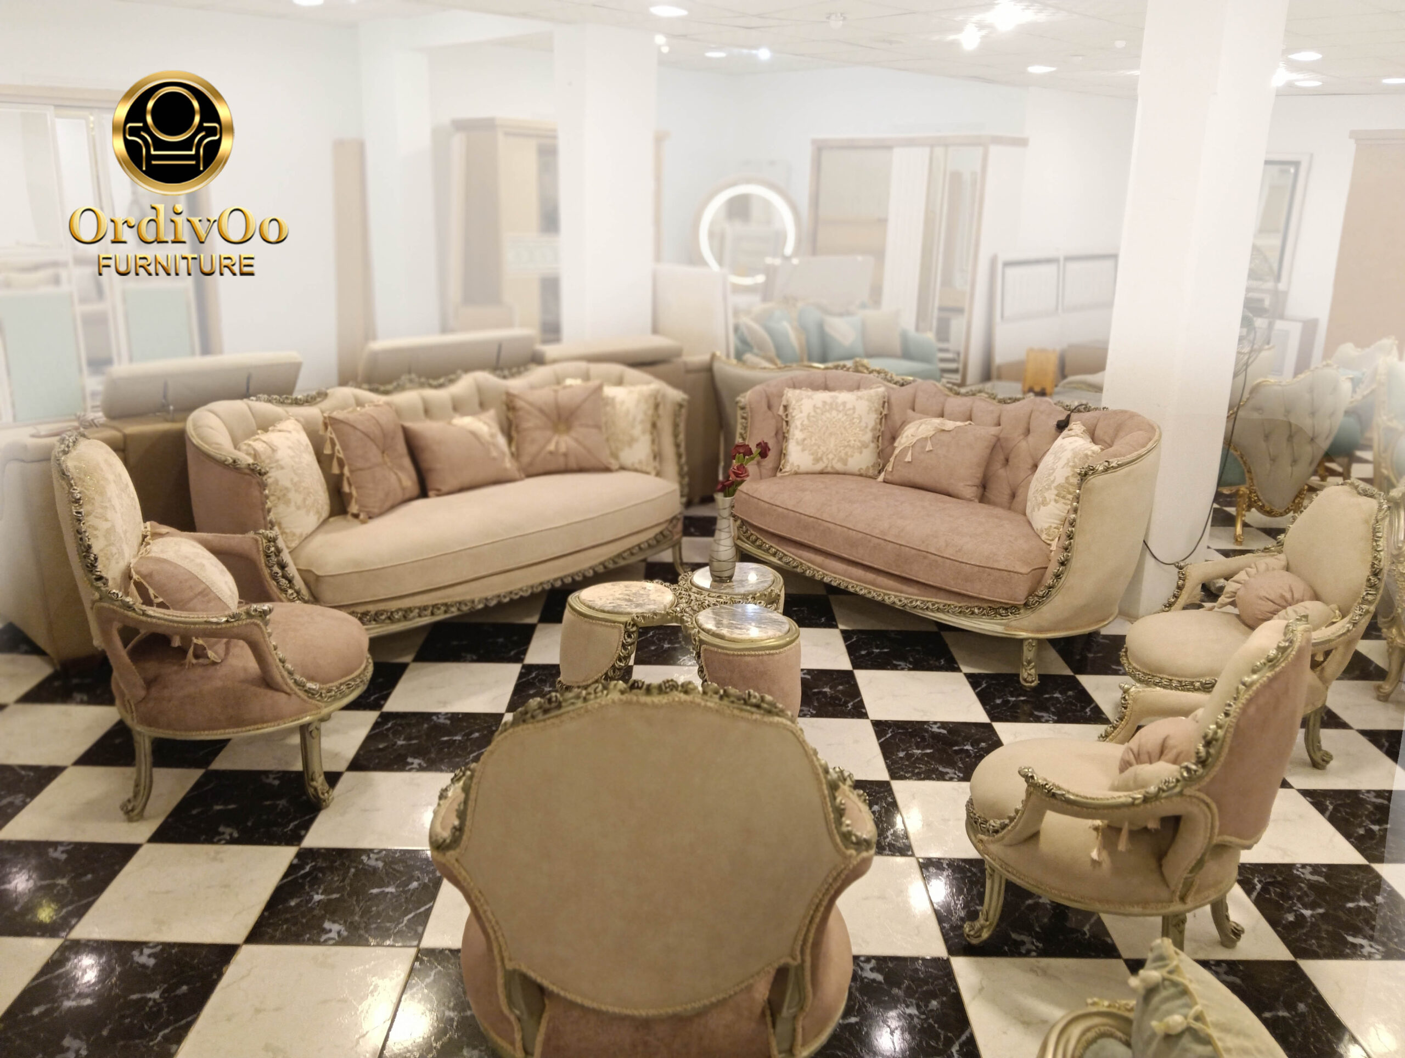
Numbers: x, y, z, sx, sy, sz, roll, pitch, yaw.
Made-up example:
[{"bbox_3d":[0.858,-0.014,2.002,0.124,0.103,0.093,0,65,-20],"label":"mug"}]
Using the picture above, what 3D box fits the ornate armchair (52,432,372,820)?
[{"bbox_3d":[-1.360,0.227,3.150,0.779,1.033,0.718,-4,17,-18],"label":"ornate armchair"}]

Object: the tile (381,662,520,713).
[{"bbox_3d":[-0.849,0.547,3.772,0.400,0.010,0.390,1,17,-1],"label":"tile"}]

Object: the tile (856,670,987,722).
[{"bbox_3d":[0.772,0.597,3.919,0.410,0.010,0.410,1,16,-1],"label":"tile"}]

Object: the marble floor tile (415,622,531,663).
[{"bbox_3d":[-0.851,0.432,4.140,0.400,0.010,0.390,1,17,-1],"label":"marble floor tile"}]

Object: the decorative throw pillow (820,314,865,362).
[{"bbox_3d":[1.164,-1.572,9.057,0.400,0.400,0.140,3,1,6],"label":"decorative throw pillow"}]

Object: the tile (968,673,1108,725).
[{"bbox_3d":[1.151,0.589,3.800,0.400,0.010,0.390,1,17,-1],"label":"tile"}]

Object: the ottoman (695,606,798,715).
[{"bbox_3d":[0.135,0.486,3.357,0.315,0.400,0.315,1,17,0],"label":"ottoman"}]

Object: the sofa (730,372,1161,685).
[{"bbox_3d":[0.961,-0.102,4.650,0.964,0.931,1.796,-13,22,-40],"label":"sofa"}]

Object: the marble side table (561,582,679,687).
[{"bbox_3d":[-0.277,0.429,3.659,0.369,0.410,0.369,1,16,-1],"label":"marble side table"}]

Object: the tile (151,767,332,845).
[{"bbox_3d":[-1.243,0.767,3.030,0.400,0.010,0.390,1,17,-1],"label":"tile"}]

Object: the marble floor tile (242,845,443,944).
[{"bbox_3d":[-0.840,0.890,2.667,0.400,0.010,0.390,1,17,-1],"label":"marble floor tile"}]

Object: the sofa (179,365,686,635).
[{"bbox_3d":[-0.968,-0.133,4.596,0.984,0.931,2.173,14,21,37],"label":"sofa"}]

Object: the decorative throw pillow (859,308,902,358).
[{"bbox_3d":[1.426,-1.562,8.750,0.370,0.400,0.140,3,-1,4],"label":"decorative throw pillow"}]

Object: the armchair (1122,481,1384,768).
[{"bbox_3d":[1.685,0.263,3.498,0.730,0.910,0.656,3,16,6],"label":"armchair"}]

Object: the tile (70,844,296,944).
[{"bbox_3d":[-1.268,0.900,2.716,0.410,0.010,0.410,1,16,-1],"label":"tile"}]

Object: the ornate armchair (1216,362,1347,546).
[{"bbox_3d":[2.819,-0.427,5.623,0.680,0.930,0.700,-6,19,-22],"label":"ornate armchair"}]

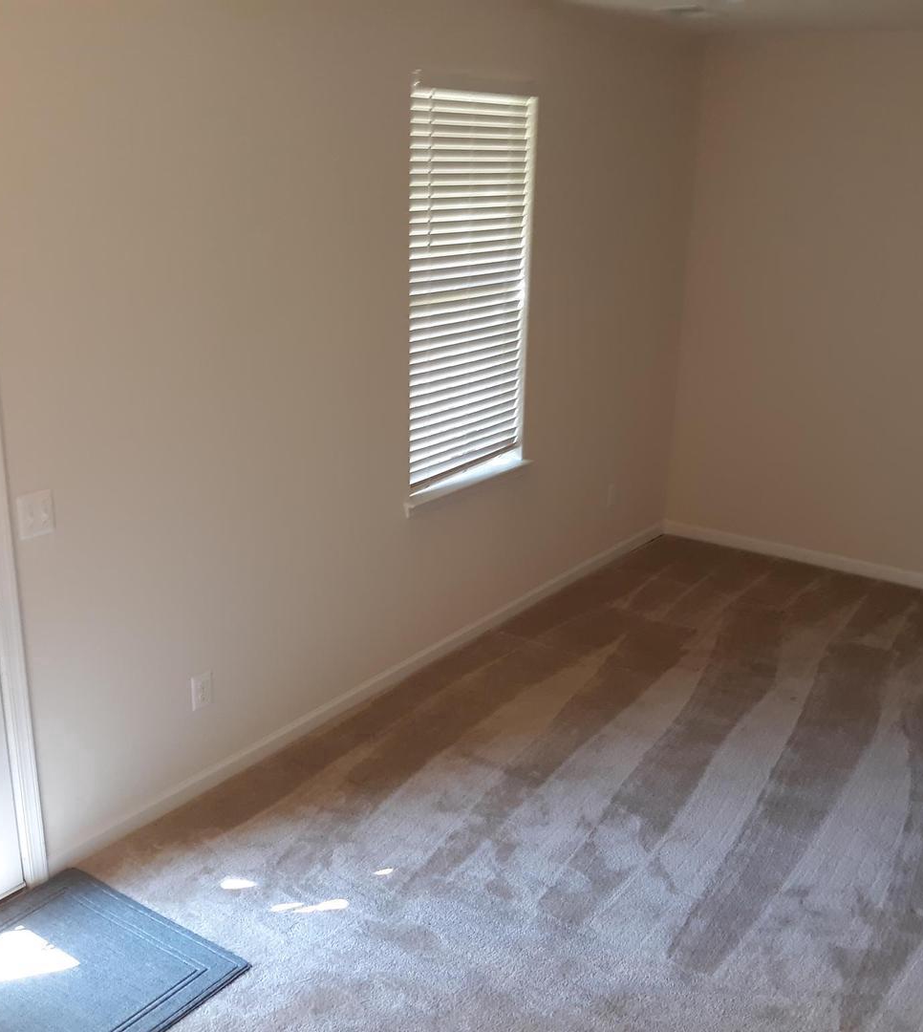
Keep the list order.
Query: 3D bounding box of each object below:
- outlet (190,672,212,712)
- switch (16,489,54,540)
[{"bbox_3d":[-0.869,0.588,3.728,0.010,0.118,0.075,13,21,33],"label":"outlet"},{"bbox_3d":[-1.171,-0.003,3.065,0.015,0.118,0.114,13,21,33],"label":"switch"}]

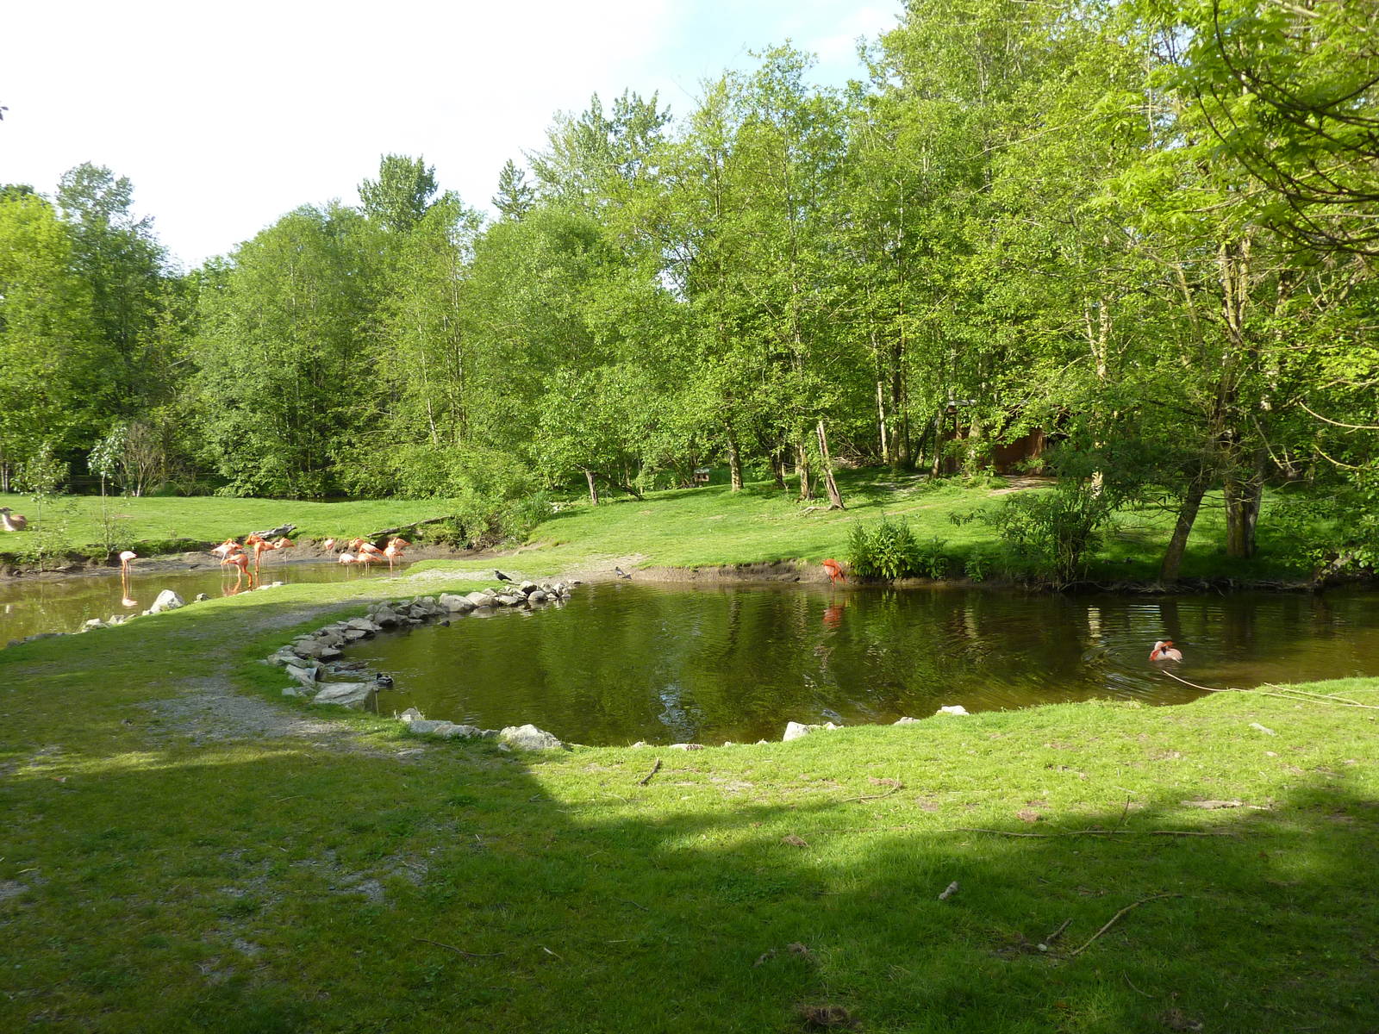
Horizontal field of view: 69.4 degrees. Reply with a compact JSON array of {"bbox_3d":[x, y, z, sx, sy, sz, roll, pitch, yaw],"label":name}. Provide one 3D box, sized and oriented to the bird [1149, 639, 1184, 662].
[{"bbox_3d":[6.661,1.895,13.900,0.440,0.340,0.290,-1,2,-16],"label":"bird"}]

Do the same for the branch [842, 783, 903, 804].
[{"bbox_3d":[1.129,1.655,5.936,0.614,0.035,0.109,-2,3,-44],"label":"branch"}]

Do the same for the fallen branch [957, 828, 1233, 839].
[{"bbox_3d":[2.091,1.643,5.144,1.472,0.045,0.123,0,2,4],"label":"fallen branch"}]

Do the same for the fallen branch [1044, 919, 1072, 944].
[{"bbox_3d":[1.451,1.618,3.898,0.028,0.040,0.306,1,2,39],"label":"fallen branch"}]

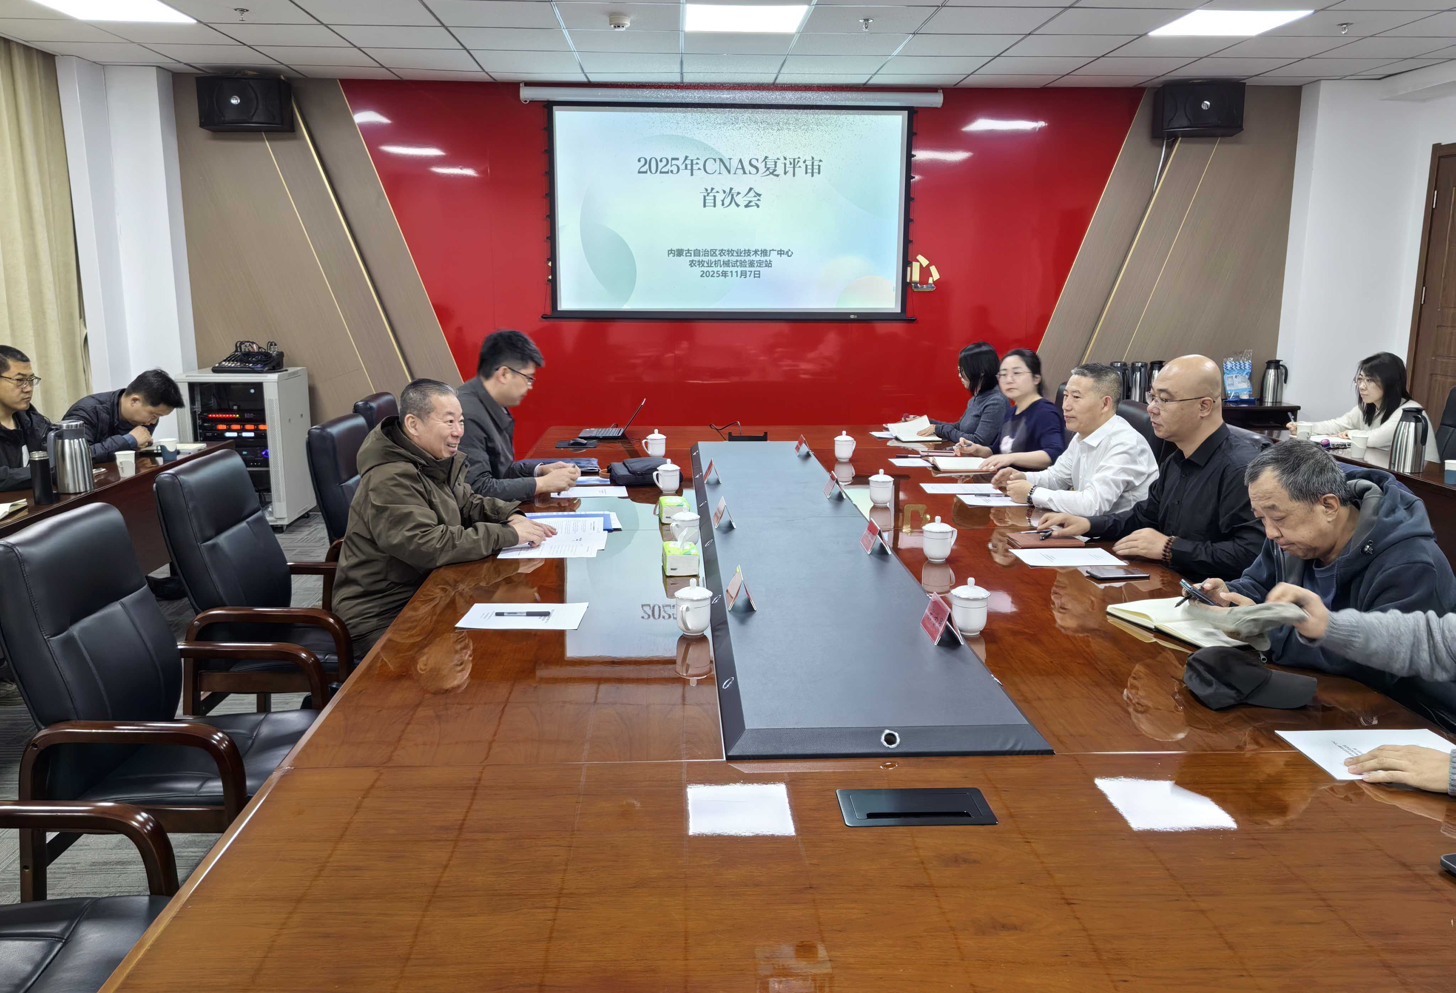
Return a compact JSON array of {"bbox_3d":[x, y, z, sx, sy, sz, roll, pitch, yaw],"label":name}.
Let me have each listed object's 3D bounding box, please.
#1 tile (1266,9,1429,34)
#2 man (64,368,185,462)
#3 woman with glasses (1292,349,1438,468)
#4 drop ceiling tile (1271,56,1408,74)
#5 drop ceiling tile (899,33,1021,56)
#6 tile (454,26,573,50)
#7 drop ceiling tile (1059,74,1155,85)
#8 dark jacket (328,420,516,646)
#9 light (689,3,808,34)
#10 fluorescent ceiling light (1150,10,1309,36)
[{"bbox_3d":[3.076,-2.349,5.639,0.600,0.020,0.600,0,11,-2],"label":"tile"},{"bbox_3d":[-2.985,-0.040,5.517,0.750,1.130,0.580,-3,11,-14],"label":"man"},{"bbox_3d":[3.282,-0.099,5.715,0.700,1.220,0.650,-1,11,-8],"label":"woman with glasses"},{"bbox_3d":[3.625,-2.598,6.859,0.600,0.020,0.600,0,11,-3],"label":"drop ceiling tile"},{"bbox_3d":[1.247,-2.452,6.151,0.600,0.020,0.600,0,11,-2],"label":"drop ceiling tile"},{"bbox_3d":[-1.146,-2.445,6.052,0.600,0.020,0.600,0,11,-3],"label":"tile"},{"bbox_3d":[2.401,-2.675,7.307,0.600,0.020,0.440,0,11,-2],"label":"drop ceiling tile"},{"bbox_3d":[-0.969,0.112,3.629,0.610,0.720,0.580,1,11,4],"label":"dark jacket"},{"bbox_3d":[0.080,-2.336,5.516,0.600,0.020,0.600,0,11,-3],"label":"light"},{"bbox_3d":[2.477,-2.352,5.619,0.600,0.030,0.600,0,11,-2],"label":"fluorescent ceiling light"}]

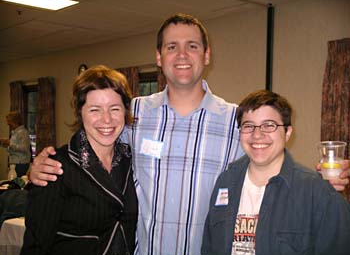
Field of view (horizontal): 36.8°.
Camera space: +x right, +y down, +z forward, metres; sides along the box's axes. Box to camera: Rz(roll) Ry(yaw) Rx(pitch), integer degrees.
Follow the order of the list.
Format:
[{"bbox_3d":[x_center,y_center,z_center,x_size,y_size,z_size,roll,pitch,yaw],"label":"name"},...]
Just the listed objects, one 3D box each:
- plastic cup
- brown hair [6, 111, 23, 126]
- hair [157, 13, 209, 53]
[{"bbox_3d":[0.493,0.105,1.650,0.084,0.113,0.084,2,3,0],"label":"plastic cup"},{"bbox_3d":[-2.162,-0.117,7.100,0.220,0.210,0.175,-1,0,8],"label":"brown hair"},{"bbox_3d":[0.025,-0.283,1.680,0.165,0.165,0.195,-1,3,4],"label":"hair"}]

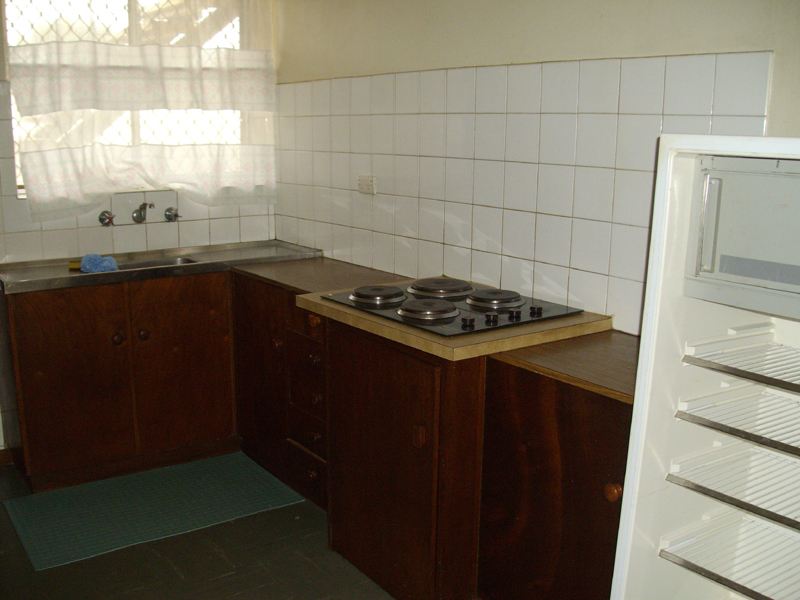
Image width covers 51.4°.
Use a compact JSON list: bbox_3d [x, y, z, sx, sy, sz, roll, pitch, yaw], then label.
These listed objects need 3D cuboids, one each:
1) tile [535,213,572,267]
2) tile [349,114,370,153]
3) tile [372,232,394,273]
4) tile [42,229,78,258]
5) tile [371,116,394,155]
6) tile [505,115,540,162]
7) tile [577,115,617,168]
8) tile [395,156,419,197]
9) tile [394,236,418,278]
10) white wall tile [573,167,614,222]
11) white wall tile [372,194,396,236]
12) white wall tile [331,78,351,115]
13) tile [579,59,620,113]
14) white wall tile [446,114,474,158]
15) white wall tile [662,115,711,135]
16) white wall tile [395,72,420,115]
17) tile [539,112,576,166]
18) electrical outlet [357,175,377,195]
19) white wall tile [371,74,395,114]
[{"bbox_3d":[0.485,-0.188,2.603,0.010,0.152,0.152,-8,14,-35],"label":"tile"},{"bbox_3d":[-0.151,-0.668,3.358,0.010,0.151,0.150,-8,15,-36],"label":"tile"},{"bbox_3d":[-0.064,-0.190,3.328,0.010,0.151,0.150,-8,15,-36],"label":"tile"},{"bbox_3d":[-1.389,-0.222,3.404,0.150,0.135,0.010,-8,14,-35],"label":"tile"},{"bbox_3d":[-0.060,-0.642,3.239,0.010,0.151,0.150,-8,15,-36],"label":"tile"},{"bbox_3d":[0.393,-0.509,2.640,0.010,0.151,0.150,-8,15,-36],"label":"tile"},{"bbox_3d":[0.567,-0.457,2.388,0.008,0.151,0.151,-8,15,-36],"label":"tile"},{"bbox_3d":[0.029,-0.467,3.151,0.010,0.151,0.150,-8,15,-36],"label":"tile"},{"bbox_3d":[0.026,-0.169,3.252,0.010,0.152,0.152,-8,14,-35],"label":"tile"},{"bbox_3d":[0.567,-0.309,2.419,0.008,0.151,0.151,-8,15,-36],"label":"white wall tile"},{"bbox_3d":[-0.068,-0.339,3.247,0.010,0.150,0.150,-8,14,-35],"label":"white wall tile"},{"bbox_3d":[-0.240,-0.839,3.437,0.008,0.151,0.151,-8,15,-36],"label":"white wall tile"},{"bbox_3d":[0.573,-0.610,2.384,0.010,0.152,0.152,-8,14,-35],"label":"tile"},{"bbox_3d":[0.212,-0.565,2.881,0.010,0.151,0.150,-8,15,-36],"label":"white wall tile"},{"bbox_3d":[0.742,-0.403,2.151,0.008,0.151,0.151,-8,15,-36],"label":"white wall tile"},{"bbox_3d":[0.032,-0.760,3.084,0.010,0.151,0.150,-8,15,-36],"label":"white wall tile"},{"bbox_3d":[0.482,-0.483,2.521,0.010,0.151,0.150,-8,15,-36],"label":"tile"},{"bbox_3d":[-0.133,-0.464,3.337,0.018,0.074,0.113,-8,15,-36],"label":"electrical outlet"},{"bbox_3d":[-0.063,-0.779,3.155,0.010,0.150,0.150,-8,14,-35],"label":"white wall tile"}]

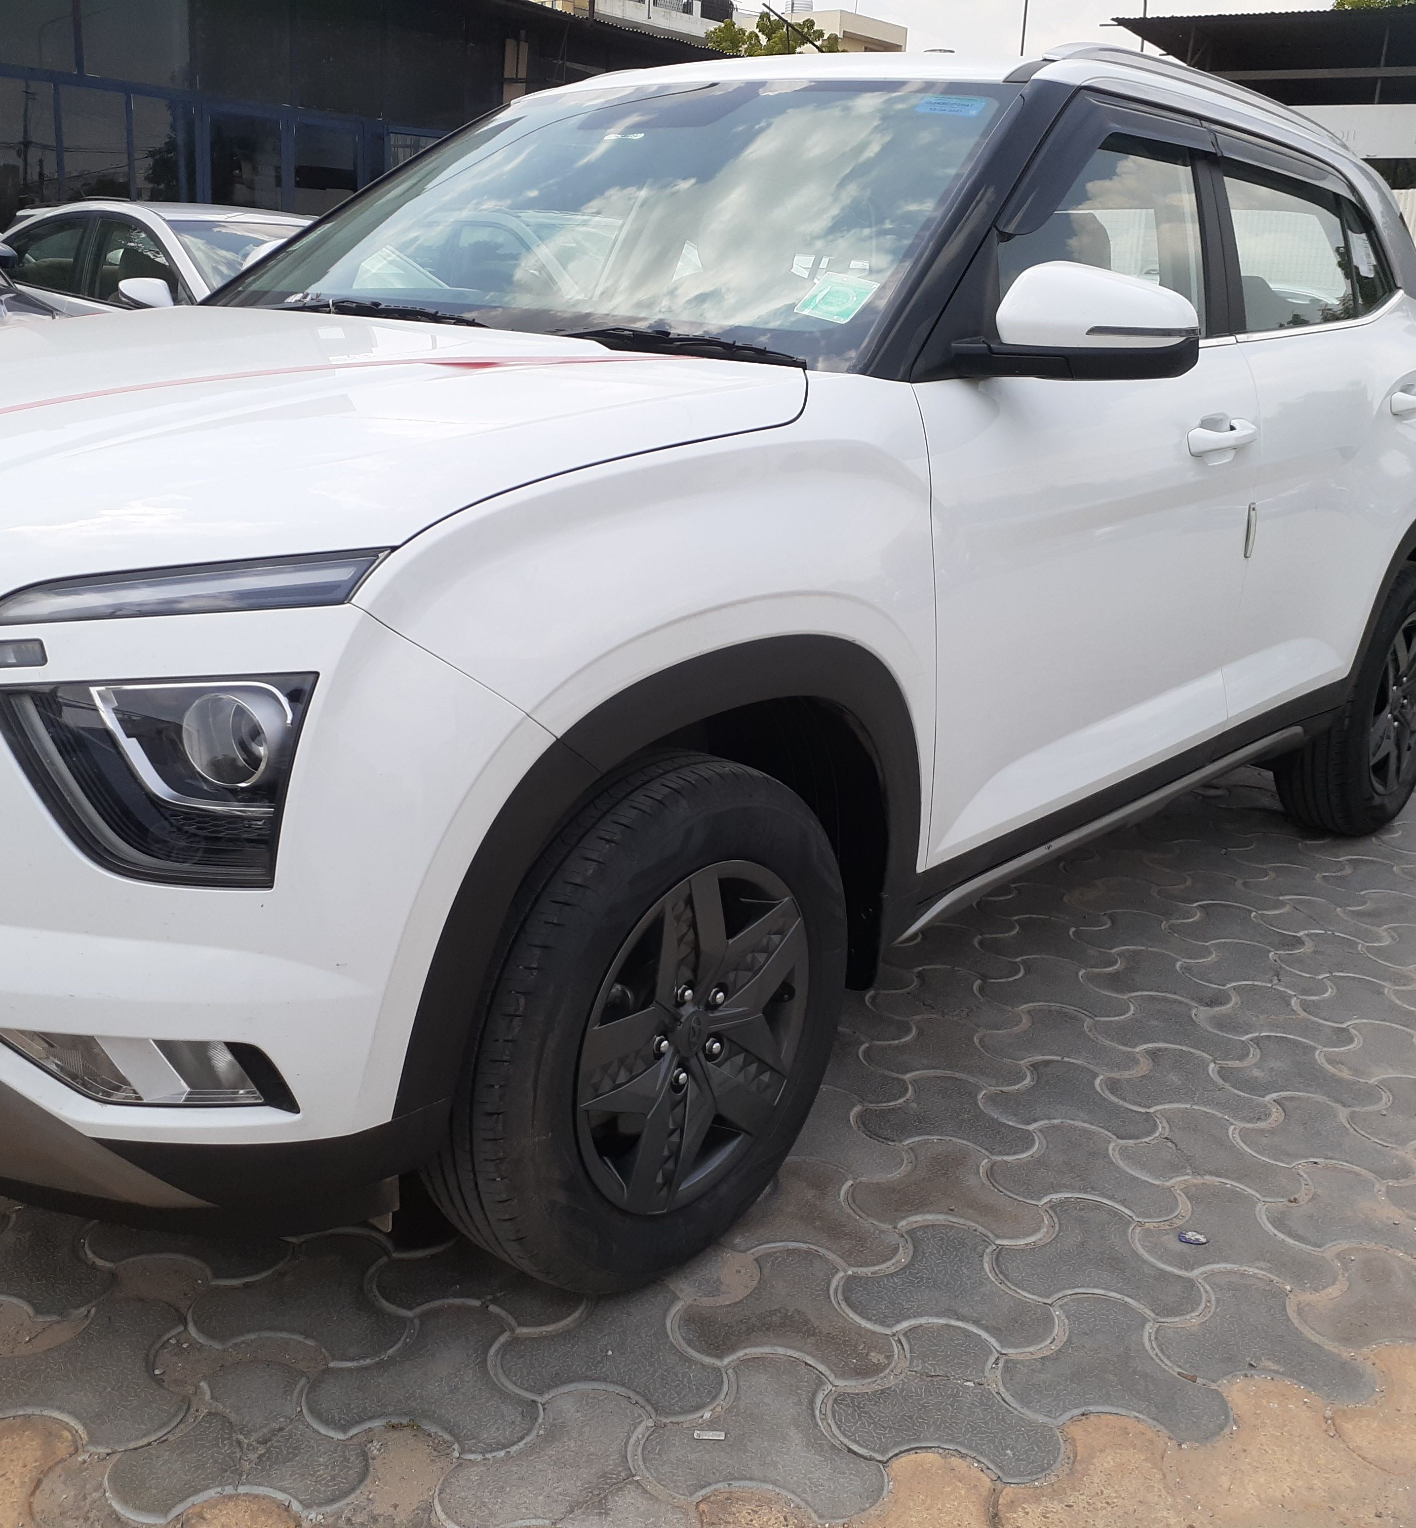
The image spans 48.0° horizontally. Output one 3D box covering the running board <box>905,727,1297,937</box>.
[{"bbox_3d":[0.777,0.089,2.999,0.135,0.085,1.530,15,21,39],"label":"running board"}]

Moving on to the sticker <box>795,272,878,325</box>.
[{"bbox_3d":[0.189,-0.683,2.327,0.100,0.003,0.099,18,58,34],"label":"sticker"}]

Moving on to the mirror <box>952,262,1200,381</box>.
[{"bbox_3d":[0.512,-0.611,2.203,0.245,0.152,0.240,15,21,39],"label":"mirror"}]

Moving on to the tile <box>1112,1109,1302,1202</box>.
[{"bbox_3d":[0.764,0.628,2.481,0.265,0.060,0.257,6,17,5],"label":"tile"}]

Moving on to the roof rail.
[{"bbox_3d":[1.019,-1.297,3.133,0.060,0.090,1.520,15,21,39],"label":"roof rail"}]

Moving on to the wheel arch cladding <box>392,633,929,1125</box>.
[{"bbox_3d":[-0.040,0.097,1.922,0.120,0.498,0.940,15,21,39],"label":"wheel arch cladding"}]

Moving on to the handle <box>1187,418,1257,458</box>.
[{"bbox_3d":[0.904,-0.575,2.812,0.050,0.048,0.220,15,21,39],"label":"handle"}]

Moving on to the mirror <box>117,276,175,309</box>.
[{"bbox_3d":[-2.687,-2.249,7.600,0.250,0.160,0.150,-11,22,-39],"label":"mirror"}]

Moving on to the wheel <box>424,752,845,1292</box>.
[{"bbox_3d":[-0.085,0.320,2.044,0.210,0.667,0.674,14,20,37],"label":"wheel"}]

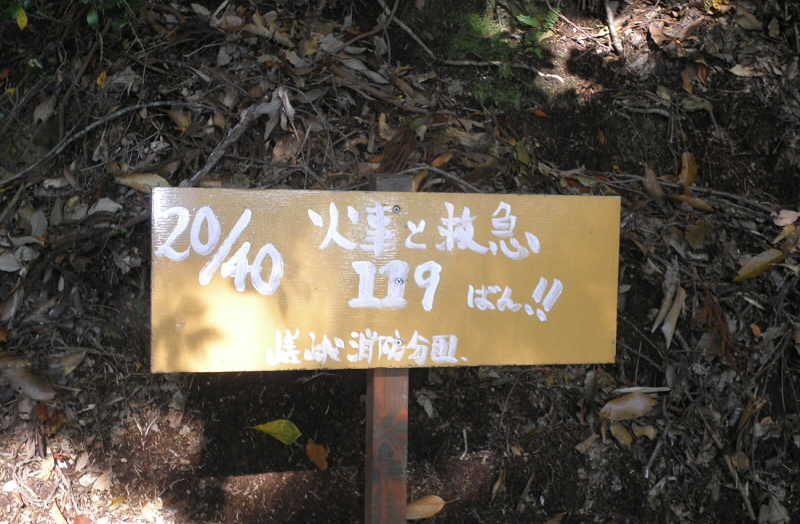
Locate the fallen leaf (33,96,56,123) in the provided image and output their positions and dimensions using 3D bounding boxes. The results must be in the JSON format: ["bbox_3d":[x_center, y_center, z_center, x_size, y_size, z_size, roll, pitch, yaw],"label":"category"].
[{"bbox_3d":[-0.656,-0.283,1.927,0.030,0.071,0.010,11,-36,8],"label":"fallen leaf"}]

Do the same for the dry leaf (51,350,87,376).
[{"bbox_3d":[-0.495,0.149,1.567,0.056,0.011,0.029,-36,61,-24],"label":"dry leaf"}]

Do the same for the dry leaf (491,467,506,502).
[{"bbox_3d":[0.135,0.307,1.435,0.012,0.051,0.010,15,-35,11],"label":"dry leaf"}]

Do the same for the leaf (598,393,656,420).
[{"bbox_3d":[0.355,0.221,1.609,0.104,0.038,0.018,-13,-28,-16],"label":"leaf"}]

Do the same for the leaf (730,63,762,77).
[{"bbox_3d":[0.663,-0.365,1.995,0.068,0.034,0.010,7,-37,5],"label":"leaf"}]

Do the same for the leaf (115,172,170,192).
[{"bbox_3d":[-0.413,-0.130,1.664,0.094,0.035,0.018,8,-27,4],"label":"leaf"}]

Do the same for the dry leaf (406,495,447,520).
[{"bbox_3d":[0.028,0.353,1.482,0.086,0.027,0.015,-11,-28,-15],"label":"dry leaf"}]

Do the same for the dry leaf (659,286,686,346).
[{"bbox_3d":[0.453,0.088,1.703,0.019,0.124,0.018,21,-31,5],"label":"dry leaf"}]

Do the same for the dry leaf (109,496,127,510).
[{"bbox_3d":[-0.385,0.329,1.417,0.029,0.007,0.011,-33,60,-22],"label":"dry leaf"}]

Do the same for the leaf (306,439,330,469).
[{"bbox_3d":[-0.120,0.278,1.506,0.025,0.053,0.012,-23,-25,-21],"label":"leaf"}]

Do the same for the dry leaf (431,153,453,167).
[{"bbox_3d":[0.076,-0.183,1.843,0.048,0.008,0.019,-31,59,-21],"label":"dry leaf"}]

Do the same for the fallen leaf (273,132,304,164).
[{"bbox_3d":[-0.186,-0.203,1.783,0.040,0.071,0.015,32,-30,11],"label":"fallen leaf"}]

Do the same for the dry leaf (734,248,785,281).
[{"bbox_3d":[0.616,0.005,1.778,0.126,0.024,0.018,-25,-24,-21],"label":"dry leaf"}]

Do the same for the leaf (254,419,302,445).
[{"bbox_3d":[-0.173,0.239,1.478,0.069,0.032,0.014,8,-27,4],"label":"leaf"}]

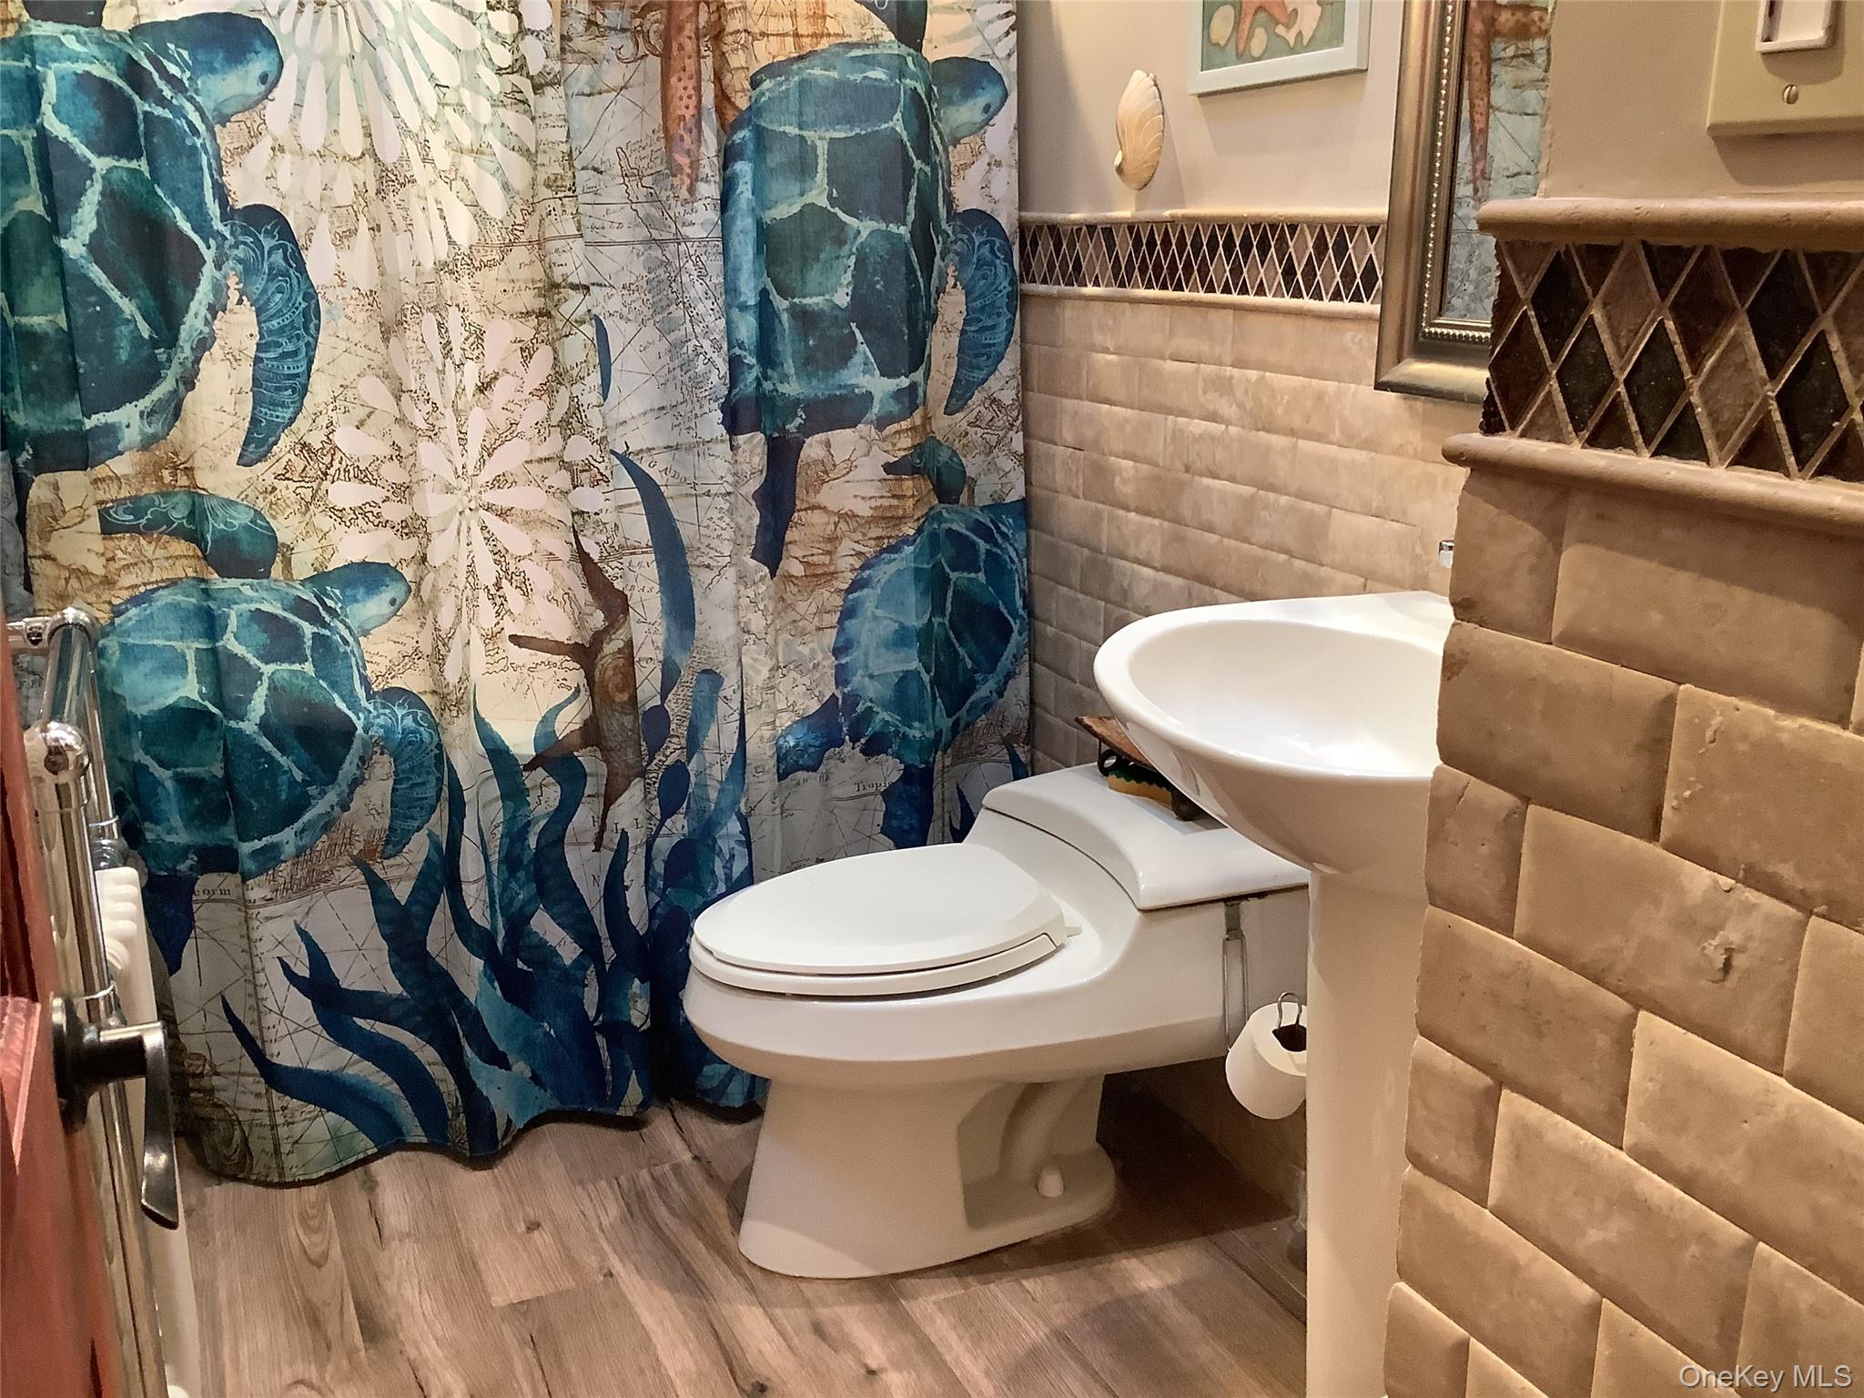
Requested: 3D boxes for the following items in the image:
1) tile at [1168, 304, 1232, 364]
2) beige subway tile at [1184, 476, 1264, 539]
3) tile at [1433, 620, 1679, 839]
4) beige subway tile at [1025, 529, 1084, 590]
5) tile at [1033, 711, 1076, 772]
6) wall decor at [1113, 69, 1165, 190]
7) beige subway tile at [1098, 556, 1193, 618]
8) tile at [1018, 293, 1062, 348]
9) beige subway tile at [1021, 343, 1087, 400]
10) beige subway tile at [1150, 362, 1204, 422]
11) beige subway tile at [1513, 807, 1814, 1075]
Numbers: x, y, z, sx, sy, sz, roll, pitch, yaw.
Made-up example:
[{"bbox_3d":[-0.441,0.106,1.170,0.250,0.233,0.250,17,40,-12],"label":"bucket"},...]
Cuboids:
[{"bbox_3d":[0.370,-0.496,2.296,0.011,0.073,0.152,-7,17,-25],"label":"tile"},{"bbox_3d":[0.407,-0.262,2.309,0.012,0.075,0.151,-7,17,-25],"label":"beige subway tile"},{"bbox_3d":[0.295,0.013,0.794,0.011,0.073,0.140,-7,17,-25],"label":"tile"},{"bbox_3d":[0.211,-0.233,2.799,0.012,0.076,0.164,-7,17,-25],"label":"beige subway tile"},{"bbox_3d":[0.212,0.067,2.878,0.012,0.076,0.152,-7,17,-25],"label":"tile"},{"bbox_3d":[0.288,-0.804,2.360,0.042,0.162,0.125,-7,17,-25],"label":"wall decor"},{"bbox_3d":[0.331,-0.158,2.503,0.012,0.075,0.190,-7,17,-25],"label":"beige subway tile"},{"bbox_3d":[0.177,-0.612,2.710,0.012,0.075,0.151,-7,17,-25],"label":"tile"},{"bbox_3d":[0.209,-0.533,2.721,0.012,0.076,0.172,-7,17,-25],"label":"beige subway tile"},{"bbox_3d":[0.354,-0.451,2.435,0.012,0.076,0.149,-7,17,-25],"label":"beige subway tile"},{"bbox_3d":[0.324,0.104,0.754,0.011,0.072,0.153,-7,17,-25],"label":"beige subway tile"}]

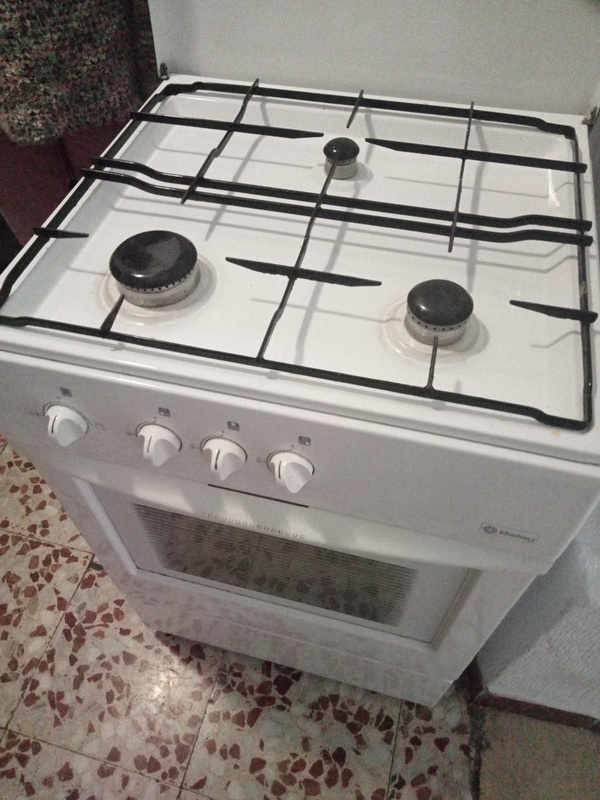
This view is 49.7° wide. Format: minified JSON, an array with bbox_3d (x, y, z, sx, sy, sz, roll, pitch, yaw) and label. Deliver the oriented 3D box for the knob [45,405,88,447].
[{"bbox_3d":[-0.213,0.029,0.574,0.041,0.041,0.025,11,42,9],"label":"knob"}]

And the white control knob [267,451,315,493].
[{"bbox_3d":[-0.010,0.067,0.539,0.041,0.041,0.025,11,42,9],"label":"white control knob"}]

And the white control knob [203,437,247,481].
[{"bbox_3d":[-0.068,0.056,0.549,0.041,0.041,0.025,11,42,9],"label":"white control knob"}]

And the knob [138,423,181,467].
[{"bbox_3d":[-0.126,0.045,0.559,0.041,0.041,0.025,11,42,9],"label":"knob"}]

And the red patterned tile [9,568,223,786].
[{"bbox_3d":[-0.312,0.485,1.204,0.330,0.013,0.330,12,55,10],"label":"red patterned tile"}]

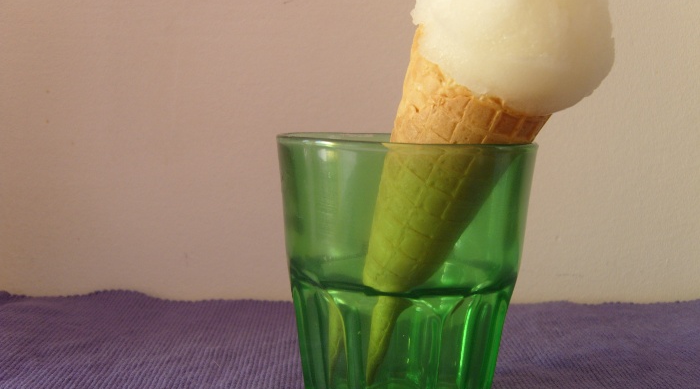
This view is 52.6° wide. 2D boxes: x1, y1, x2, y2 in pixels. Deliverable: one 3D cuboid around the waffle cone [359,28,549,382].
[{"bbox_3d":[0.024,0.013,0.241,0.051,0.119,0.051,21,9,0],"label":"waffle cone"}]

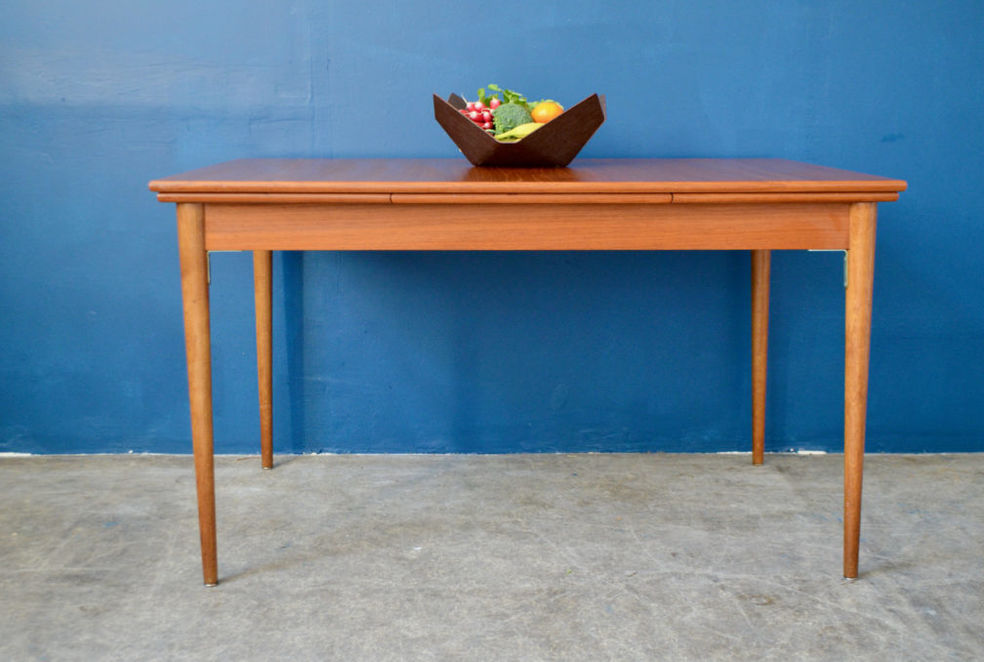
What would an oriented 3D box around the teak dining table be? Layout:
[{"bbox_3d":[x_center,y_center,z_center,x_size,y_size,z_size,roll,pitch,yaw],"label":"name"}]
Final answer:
[{"bbox_3d":[0.059,0.034,2.420,1.290,0.739,0.766,0,11,-2],"label":"teak dining table"}]

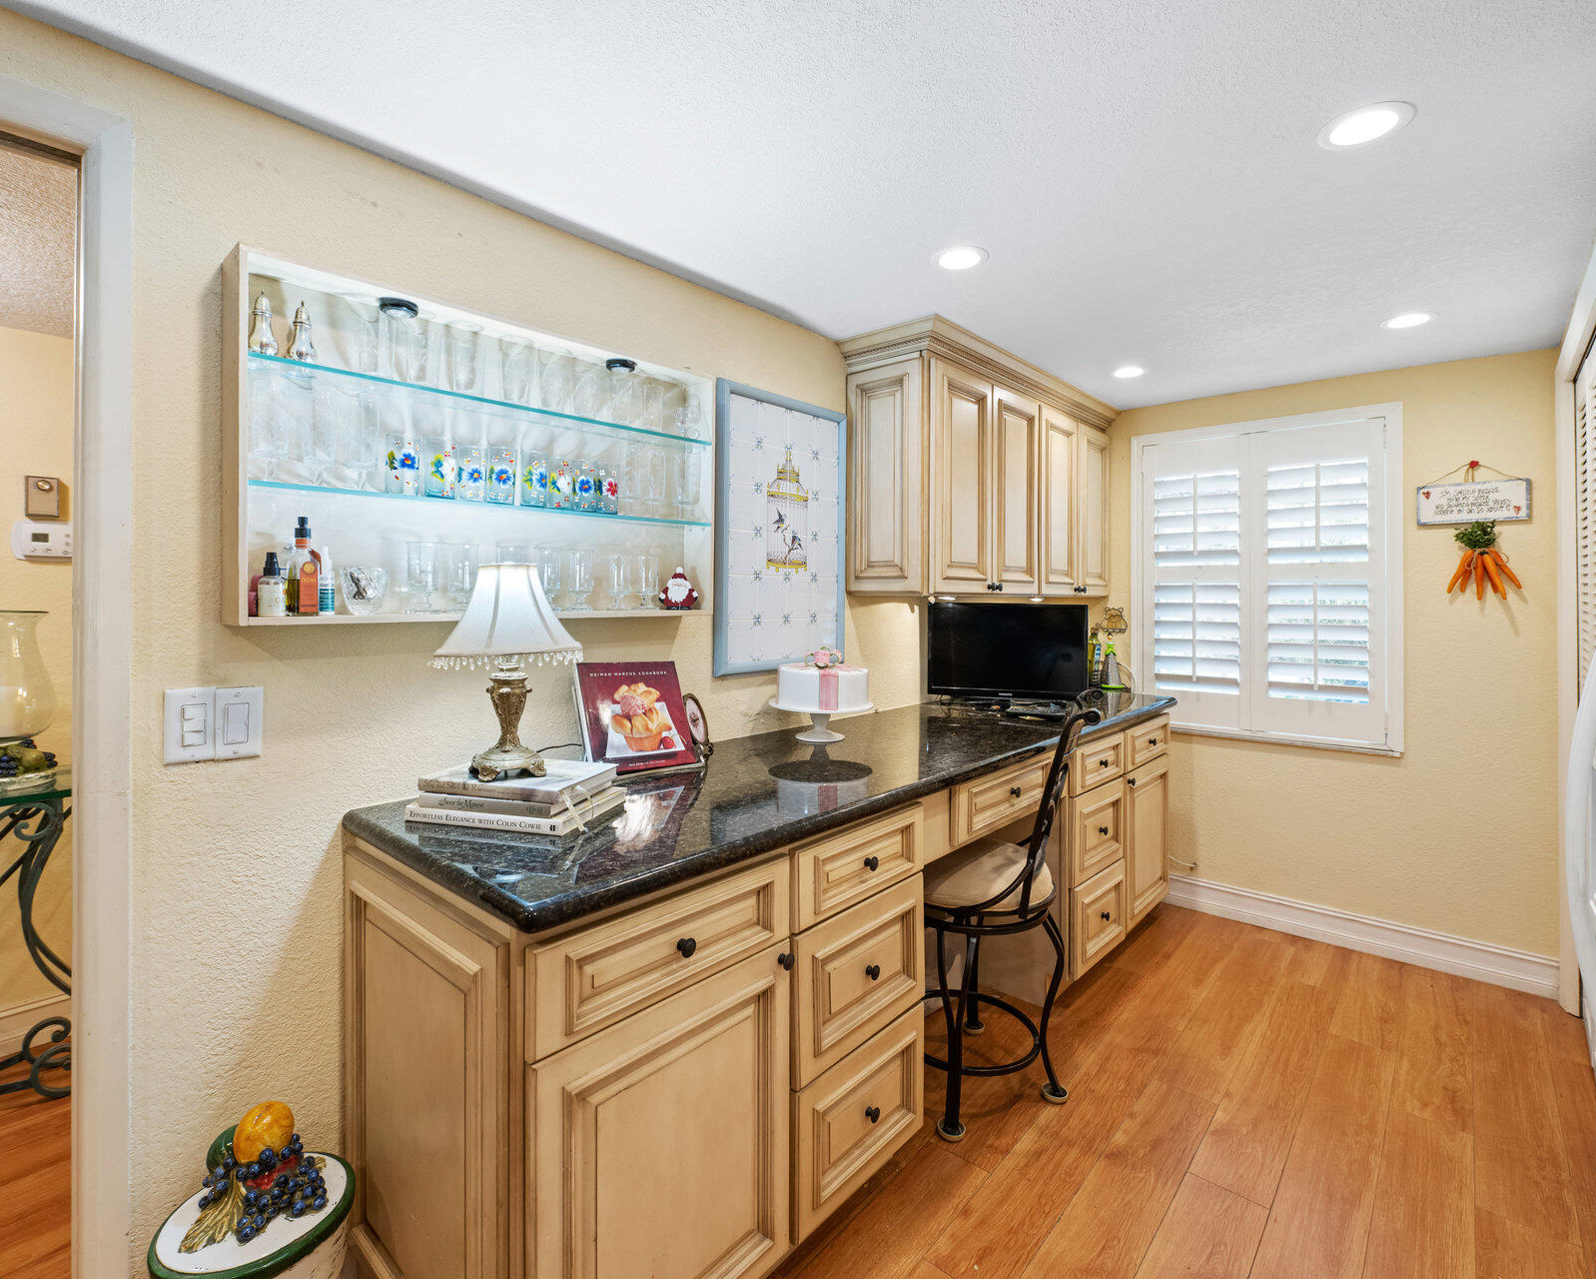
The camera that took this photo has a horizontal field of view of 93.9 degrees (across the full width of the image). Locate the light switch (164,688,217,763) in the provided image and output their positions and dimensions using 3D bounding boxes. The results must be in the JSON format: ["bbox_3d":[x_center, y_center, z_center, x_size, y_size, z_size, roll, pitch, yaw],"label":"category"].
[{"bbox_3d":[-0.959,0.135,1.177,0.012,0.116,0.067,2,3,42],"label":"light switch"}]

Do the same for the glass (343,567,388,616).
[{"bbox_3d":[-0.834,-0.093,1.438,0.076,0.093,0.076,2,3,42],"label":"glass"}]

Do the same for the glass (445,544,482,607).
[{"bbox_3d":[-0.710,-0.135,1.583,0.068,0.136,0.068,2,3,42],"label":"glass"}]

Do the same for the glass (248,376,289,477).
[{"bbox_3d":[-0.896,-0.355,1.265,0.060,0.179,0.060,1,2,42],"label":"glass"}]

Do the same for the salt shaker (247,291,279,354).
[{"bbox_3d":[-0.938,-0.540,1.306,0.045,0.116,0.045,2,3,43],"label":"salt shaker"}]

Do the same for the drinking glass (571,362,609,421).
[{"bbox_3d":[-0.499,-0.582,1.786,0.076,0.145,0.076,0,2,0],"label":"drinking glass"}]

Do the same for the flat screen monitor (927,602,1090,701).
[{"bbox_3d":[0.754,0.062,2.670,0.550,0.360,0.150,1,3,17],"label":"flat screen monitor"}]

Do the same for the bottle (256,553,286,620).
[{"bbox_3d":[-0.933,-0.095,1.321,0.041,0.115,0.041,2,3,42],"label":"bottle"}]

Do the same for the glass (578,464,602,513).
[{"bbox_3d":[-0.483,-0.348,1.699,0.056,0.118,0.056,1,2,42],"label":"glass"}]

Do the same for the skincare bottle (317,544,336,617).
[{"bbox_3d":[-0.867,-0.101,1.371,0.034,0.130,0.034,-2,2,-31],"label":"skincare bottle"}]

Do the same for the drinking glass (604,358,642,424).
[{"bbox_3d":[-0.396,-0.539,1.693,0.070,0.142,0.070,2,3,42],"label":"drinking glass"}]

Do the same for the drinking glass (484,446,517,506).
[{"bbox_3d":[-0.618,-0.341,1.549,0.056,0.121,0.056,1,2,42],"label":"drinking glass"}]

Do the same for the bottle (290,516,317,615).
[{"bbox_3d":[-0.862,-0.128,1.300,0.034,0.171,0.034,1,2,34],"label":"bottle"}]

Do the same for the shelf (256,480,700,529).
[{"bbox_3d":[-0.622,-0.282,1.678,0.112,0.008,1.033,3,4,42],"label":"shelf"}]

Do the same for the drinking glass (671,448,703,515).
[{"bbox_3d":[-0.301,-0.428,2.029,0.084,0.168,0.084,0,2,0],"label":"drinking glass"}]

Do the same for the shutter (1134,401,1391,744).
[{"bbox_3d":[1.765,-0.225,2.895,0.870,1.210,0.055,2,3,43],"label":"shutter"}]

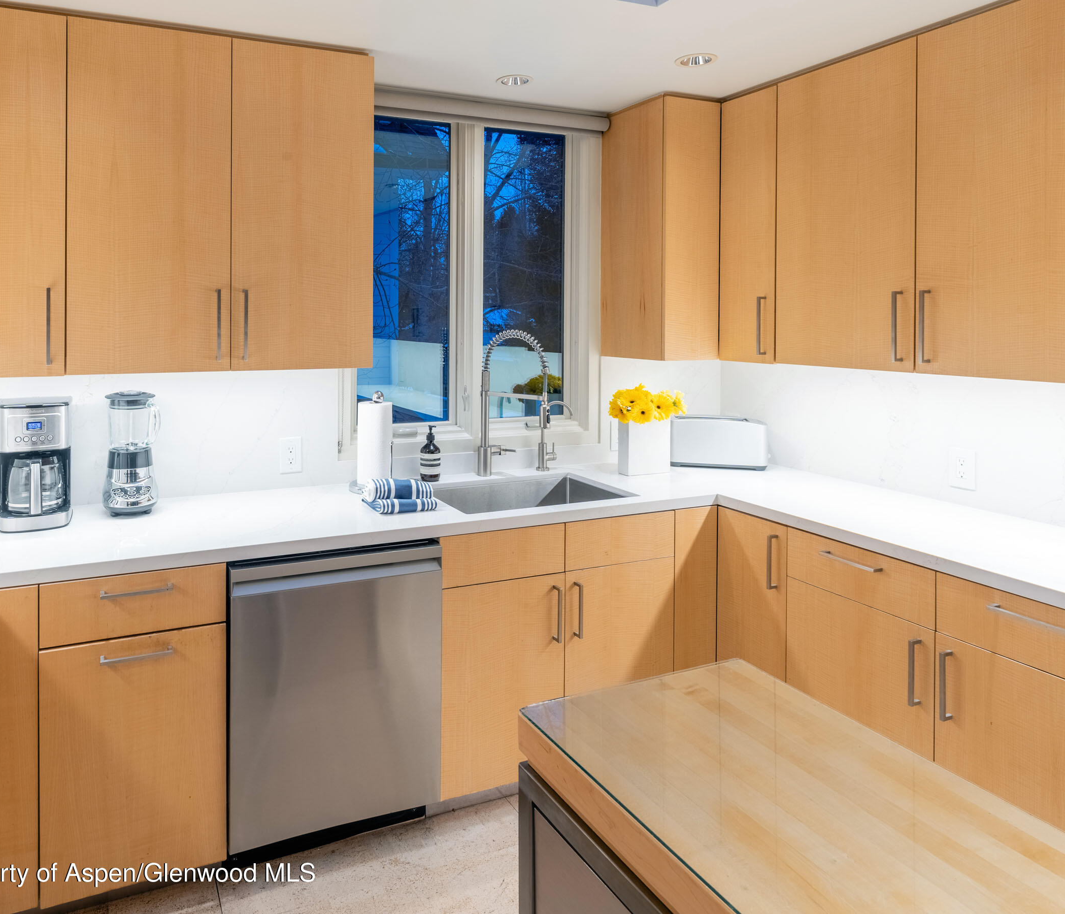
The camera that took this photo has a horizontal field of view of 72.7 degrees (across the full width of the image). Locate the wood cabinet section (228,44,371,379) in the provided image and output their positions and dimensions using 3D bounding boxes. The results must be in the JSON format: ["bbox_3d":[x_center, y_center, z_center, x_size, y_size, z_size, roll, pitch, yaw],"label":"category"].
[{"bbox_3d":[-0.809,-0.784,2.487,0.444,1.009,0.370,-2,6,-26],"label":"wood cabinet section"}]

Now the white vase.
[{"bbox_3d":[0.456,-0.044,2.935,0.187,0.218,0.075,-3,6,-26],"label":"white vase"}]

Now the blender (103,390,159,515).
[{"bbox_3d":[-1.284,-0.024,2.323,0.168,0.392,0.168,-3,6,-26],"label":"blender"}]

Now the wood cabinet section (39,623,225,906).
[{"bbox_3d":[-1.128,0.741,2.104,0.432,0.632,0.560,-2,6,-26],"label":"wood cabinet section"}]

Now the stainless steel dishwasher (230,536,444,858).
[{"bbox_3d":[-0.677,0.632,2.276,0.600,0.810,0.580,-3,6,-26],"label":"stainless steel dishwasher"}]

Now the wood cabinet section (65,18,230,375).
[{"bbox_3d":[-1.215,-0.762,2.311,0.445,1.009,0.370,-2,6,-26],"label":"wood cabinet section"}]

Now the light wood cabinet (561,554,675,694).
[{"bbox_3d":[0.186,0.649,2.643,0.425,0.630,0.500,-3,6,-26],"label":"light wood cabinet"}]

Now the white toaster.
[{"bbox_3d":[0.798,-0.068,3.105,0.385,0.205,0.165,1,6,12],"label":"white toaster"}]

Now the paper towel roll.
[{"bbox_3d":[-0.577,-0.045,2.654,0.120,0.283,0.120,0,6,0],"label":"paper towel roll"}]

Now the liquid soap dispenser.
[{"bbox_3d":[-0.388,-0.016,2.778,0.078,0.212,0.078,0,6,0],"label":"liquid soap dispenser"}]

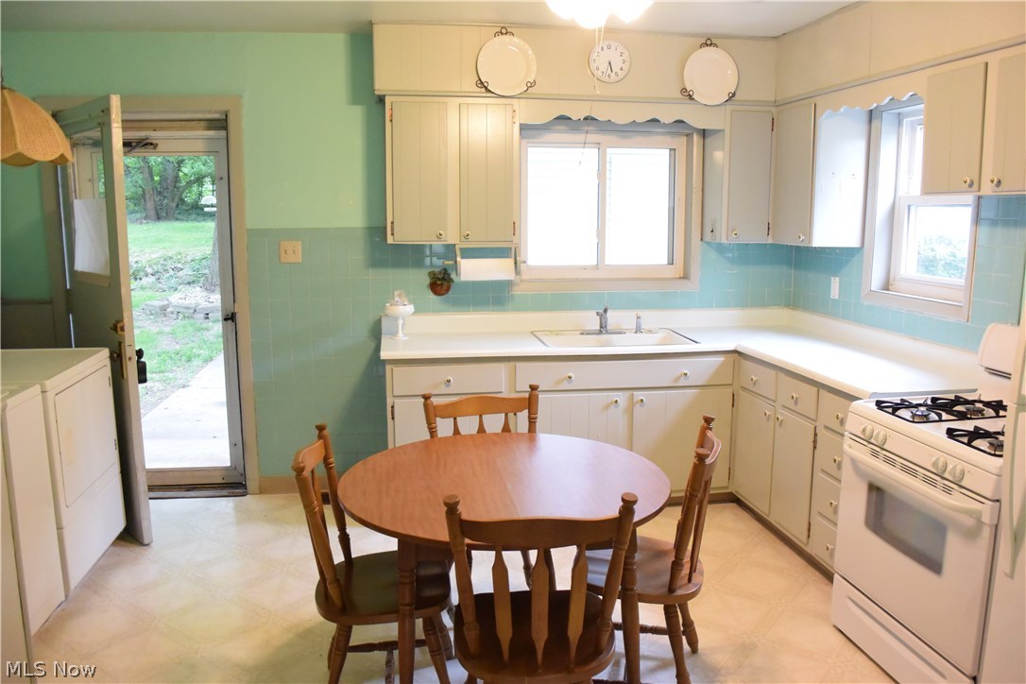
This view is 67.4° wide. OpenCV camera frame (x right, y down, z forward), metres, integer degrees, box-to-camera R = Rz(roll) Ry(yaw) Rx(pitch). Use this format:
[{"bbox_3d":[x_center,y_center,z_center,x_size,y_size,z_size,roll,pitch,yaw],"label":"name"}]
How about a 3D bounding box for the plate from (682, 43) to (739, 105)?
[{"bbox_3d":[1.053,-1.421,4.073,0.309,0.312,0.036,-1,9,-9],"label":"plate"}]

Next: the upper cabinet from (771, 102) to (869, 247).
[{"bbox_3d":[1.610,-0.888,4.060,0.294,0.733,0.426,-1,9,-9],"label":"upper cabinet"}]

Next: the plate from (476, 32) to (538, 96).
[{"bbox_3d":[-0.025,-1.407,3.901,0.307,0.308,0.036,-1,9,-9],"label":"plate"}]

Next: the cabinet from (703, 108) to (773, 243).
[{"bbox_3d":[1.282,-0.932,4.330,0.307,0.733,0.283,-1,9,-9],"label":"cabinet"}]

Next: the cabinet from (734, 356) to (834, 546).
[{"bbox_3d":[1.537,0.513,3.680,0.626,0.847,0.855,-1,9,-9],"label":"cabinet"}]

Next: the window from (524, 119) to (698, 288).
[{"bbox_3d":[0.538,-0.773,4.423,1.091,0.941,0.122,-1,9,-9],"label":"window"}]

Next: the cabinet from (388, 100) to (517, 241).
[{"bbox_3d":[-0.326,-0.891,4.077,0.676,0.733,0.283,-1,9,-9],"label":"cabinet"}]

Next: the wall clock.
[{"bbox_3d":[0.507,-1.449,3.977,0.222,0.213,0.041,-1,9,-9],"label":"wall clock"}]

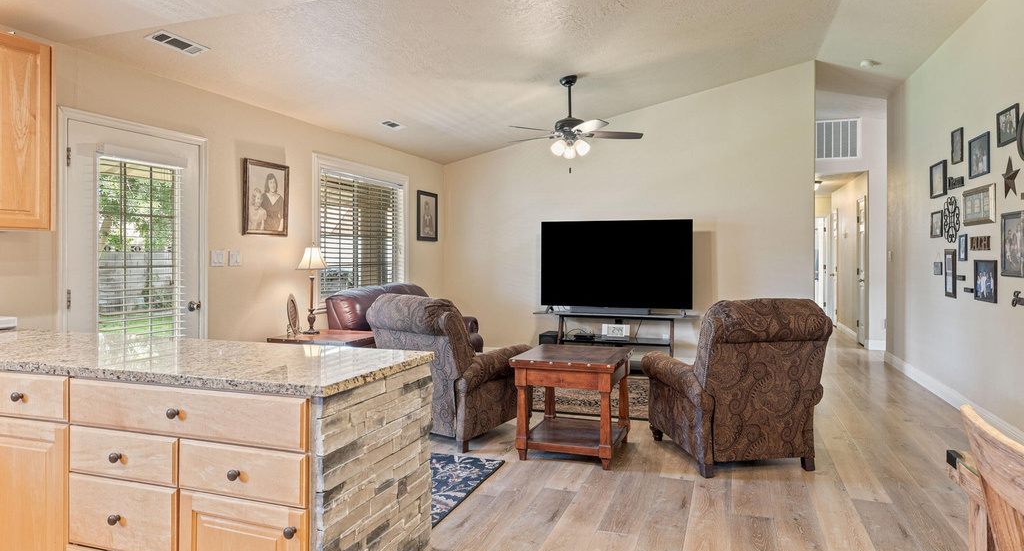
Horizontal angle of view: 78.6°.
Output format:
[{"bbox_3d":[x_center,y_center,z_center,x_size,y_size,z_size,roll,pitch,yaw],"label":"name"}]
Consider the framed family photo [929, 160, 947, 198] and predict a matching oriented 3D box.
[{"bbox_3d":[3.791,-0.840,5.560,0.027,0.295,0.380,1,2,19],"label":"framed family photo"}]

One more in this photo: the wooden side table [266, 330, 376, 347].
[{"bbox_3d":[-1.460,0.804,5.075,0.715,0.634,0.655,0,2,19],"label":"wooden side table"}]

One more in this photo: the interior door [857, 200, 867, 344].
[{"bbox_3d":[5.021,-0.013,8.963,0.050,2.030,0.660,0,2,19],"label":"interior door"}]

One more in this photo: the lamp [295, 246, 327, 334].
[{"bbox_3d":[-1.715,0.101,5.380,0.280,0.770,0.280,0,1,0],"label":"lamp"}]

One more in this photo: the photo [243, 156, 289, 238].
[{"bbox_3d":[-1.963,-0.609,5.015,0.030,0.590,0.510,0,2,19],"label":"photo"}]

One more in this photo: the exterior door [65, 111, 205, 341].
[{"bbox_3d":[-2.386,0.103,4.025,0.080,2.080,0.980,1,2,19],"label":"exterior door"}]

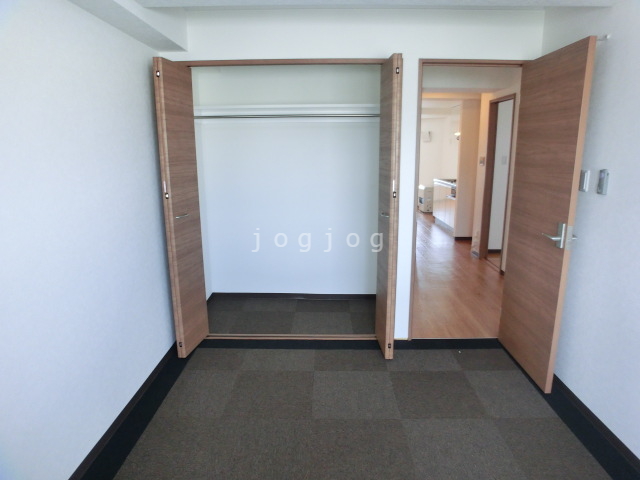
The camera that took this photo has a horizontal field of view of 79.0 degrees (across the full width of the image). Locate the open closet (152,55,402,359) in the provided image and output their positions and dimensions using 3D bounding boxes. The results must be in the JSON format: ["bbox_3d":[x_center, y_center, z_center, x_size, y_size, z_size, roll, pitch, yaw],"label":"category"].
[{"bbox_3d":[-0.251,-0.252,3.035,1.580,2.020,1.000,0,13,1],"label":"open closet"}]

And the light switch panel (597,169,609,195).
[{"bbox_3d":[1.486,-0.305,2.038,0.022,0.125,0.046,0,12,1],"label":"light switch panel"}]

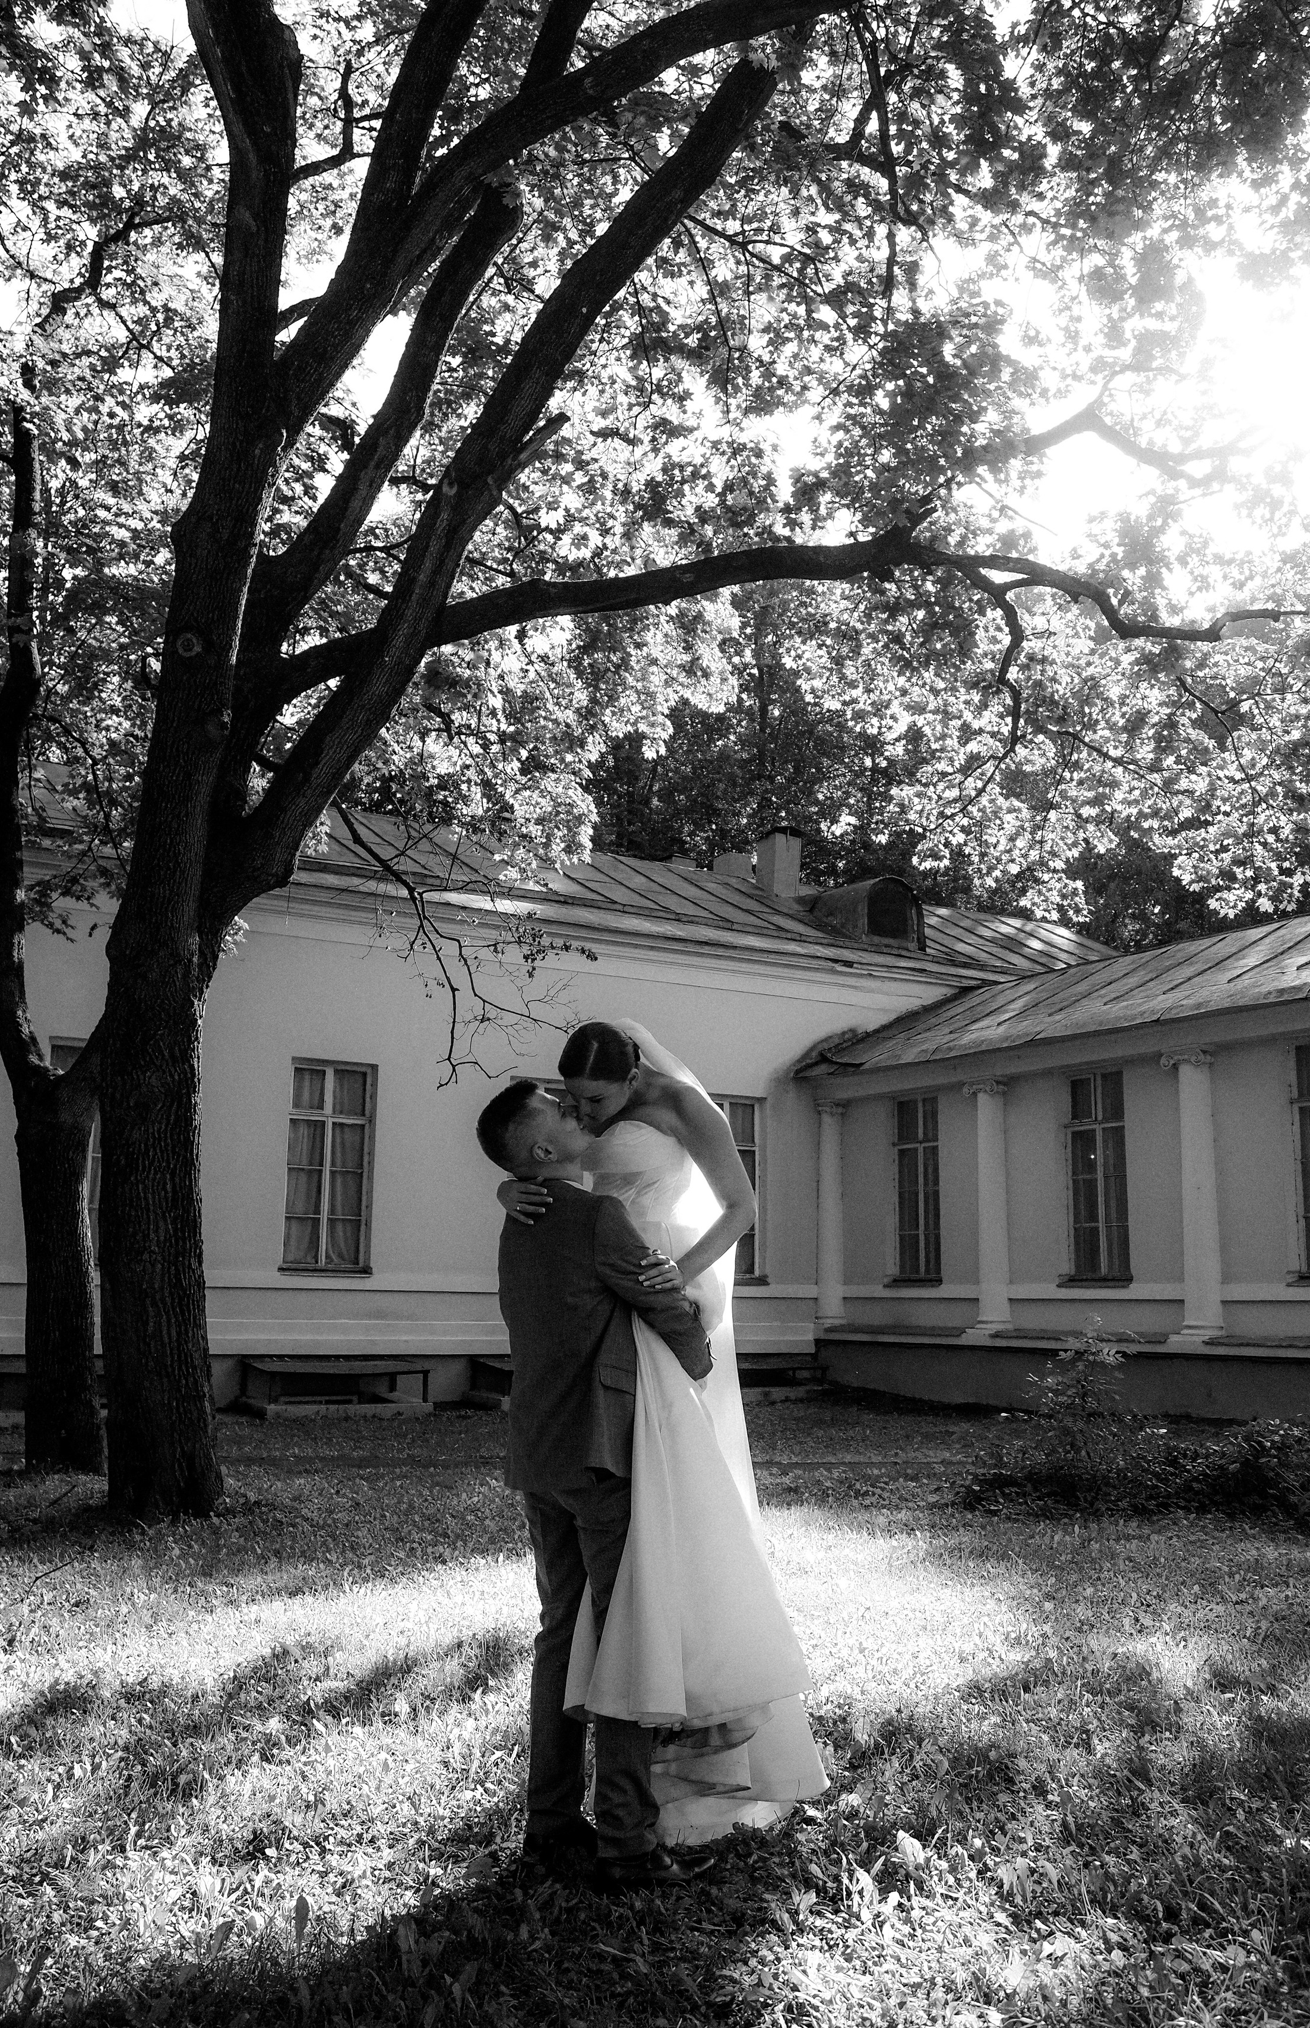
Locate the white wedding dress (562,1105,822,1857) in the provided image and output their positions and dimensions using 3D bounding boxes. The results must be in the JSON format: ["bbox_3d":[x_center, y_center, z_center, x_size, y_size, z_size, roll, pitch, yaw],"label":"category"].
[{"bbox_3d":[0.098,1.086,4.250,0.680,1.730,0.580,6,-11,-29],"label":"white wedding dress"}]

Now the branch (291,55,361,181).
[{"bbox_3d":[-2.222,-6.030,11.850,0.480,0.870,0.300,1,-10,0],"label":"branch"}]

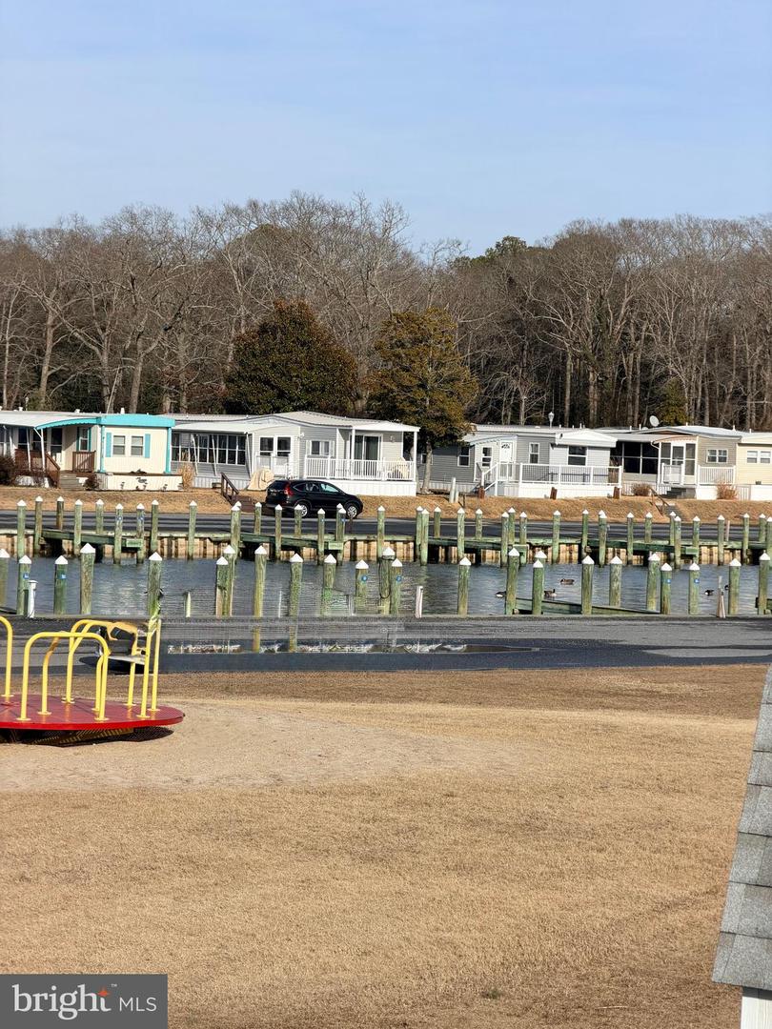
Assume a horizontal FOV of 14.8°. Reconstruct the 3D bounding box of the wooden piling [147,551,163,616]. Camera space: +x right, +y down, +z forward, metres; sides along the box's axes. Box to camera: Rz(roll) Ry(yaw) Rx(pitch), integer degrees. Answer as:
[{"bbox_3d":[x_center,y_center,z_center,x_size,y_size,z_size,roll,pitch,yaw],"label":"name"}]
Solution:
[{"bbox_3d":[-4.982,1.574,64.020,0.280,1.500,0.280,2,2,0],"label":"wooden piling"}]

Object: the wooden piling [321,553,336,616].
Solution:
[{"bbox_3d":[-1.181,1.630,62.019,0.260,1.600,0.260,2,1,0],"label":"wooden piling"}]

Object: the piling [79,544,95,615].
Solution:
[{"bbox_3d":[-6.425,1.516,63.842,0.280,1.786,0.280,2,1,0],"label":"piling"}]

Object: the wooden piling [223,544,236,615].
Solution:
[{"bbox_3d":[-3.662,1.553,69.322,0.270,1.650,0.270,2,2,0],"label":"wooden piling"}]

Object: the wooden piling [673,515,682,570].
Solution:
[{"bbox_3d":[11.268,1.096,115.027,0.270,2.040,0.270,2,2,0],"label":"wooden piling"}]

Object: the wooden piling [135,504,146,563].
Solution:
[{"bbox_3d":[-8.317,0.619,100.523,0.260,1.980,0.260,2,1,0],"label":"wooden piling"}]

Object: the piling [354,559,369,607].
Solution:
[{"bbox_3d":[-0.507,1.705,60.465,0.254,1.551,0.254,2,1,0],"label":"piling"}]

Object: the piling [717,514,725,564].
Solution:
[{"bbox_3d":[12.809,1.003,113.696,0.256,1.935,0.256,2,1,0],"label":"piling"}]

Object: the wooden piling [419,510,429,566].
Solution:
[{"bbox_3d":[1.354,0.803,104.570,0.260,1.950,0.260,2,1,0],"label":"wooden piling"}]

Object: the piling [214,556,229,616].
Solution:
[{"bbox_3d":[-3.490,1.627,63.019,0.260,1.450,0.260,2,2,0],"label":"piling"}]

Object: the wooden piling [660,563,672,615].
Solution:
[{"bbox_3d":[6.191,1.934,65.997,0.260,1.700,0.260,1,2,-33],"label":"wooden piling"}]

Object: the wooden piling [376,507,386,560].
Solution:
[{"bbox_3d":[-0.191,0.683,106.904,0.260,1.950,0.260,1,2,-33],"label":"wooden piling"}]

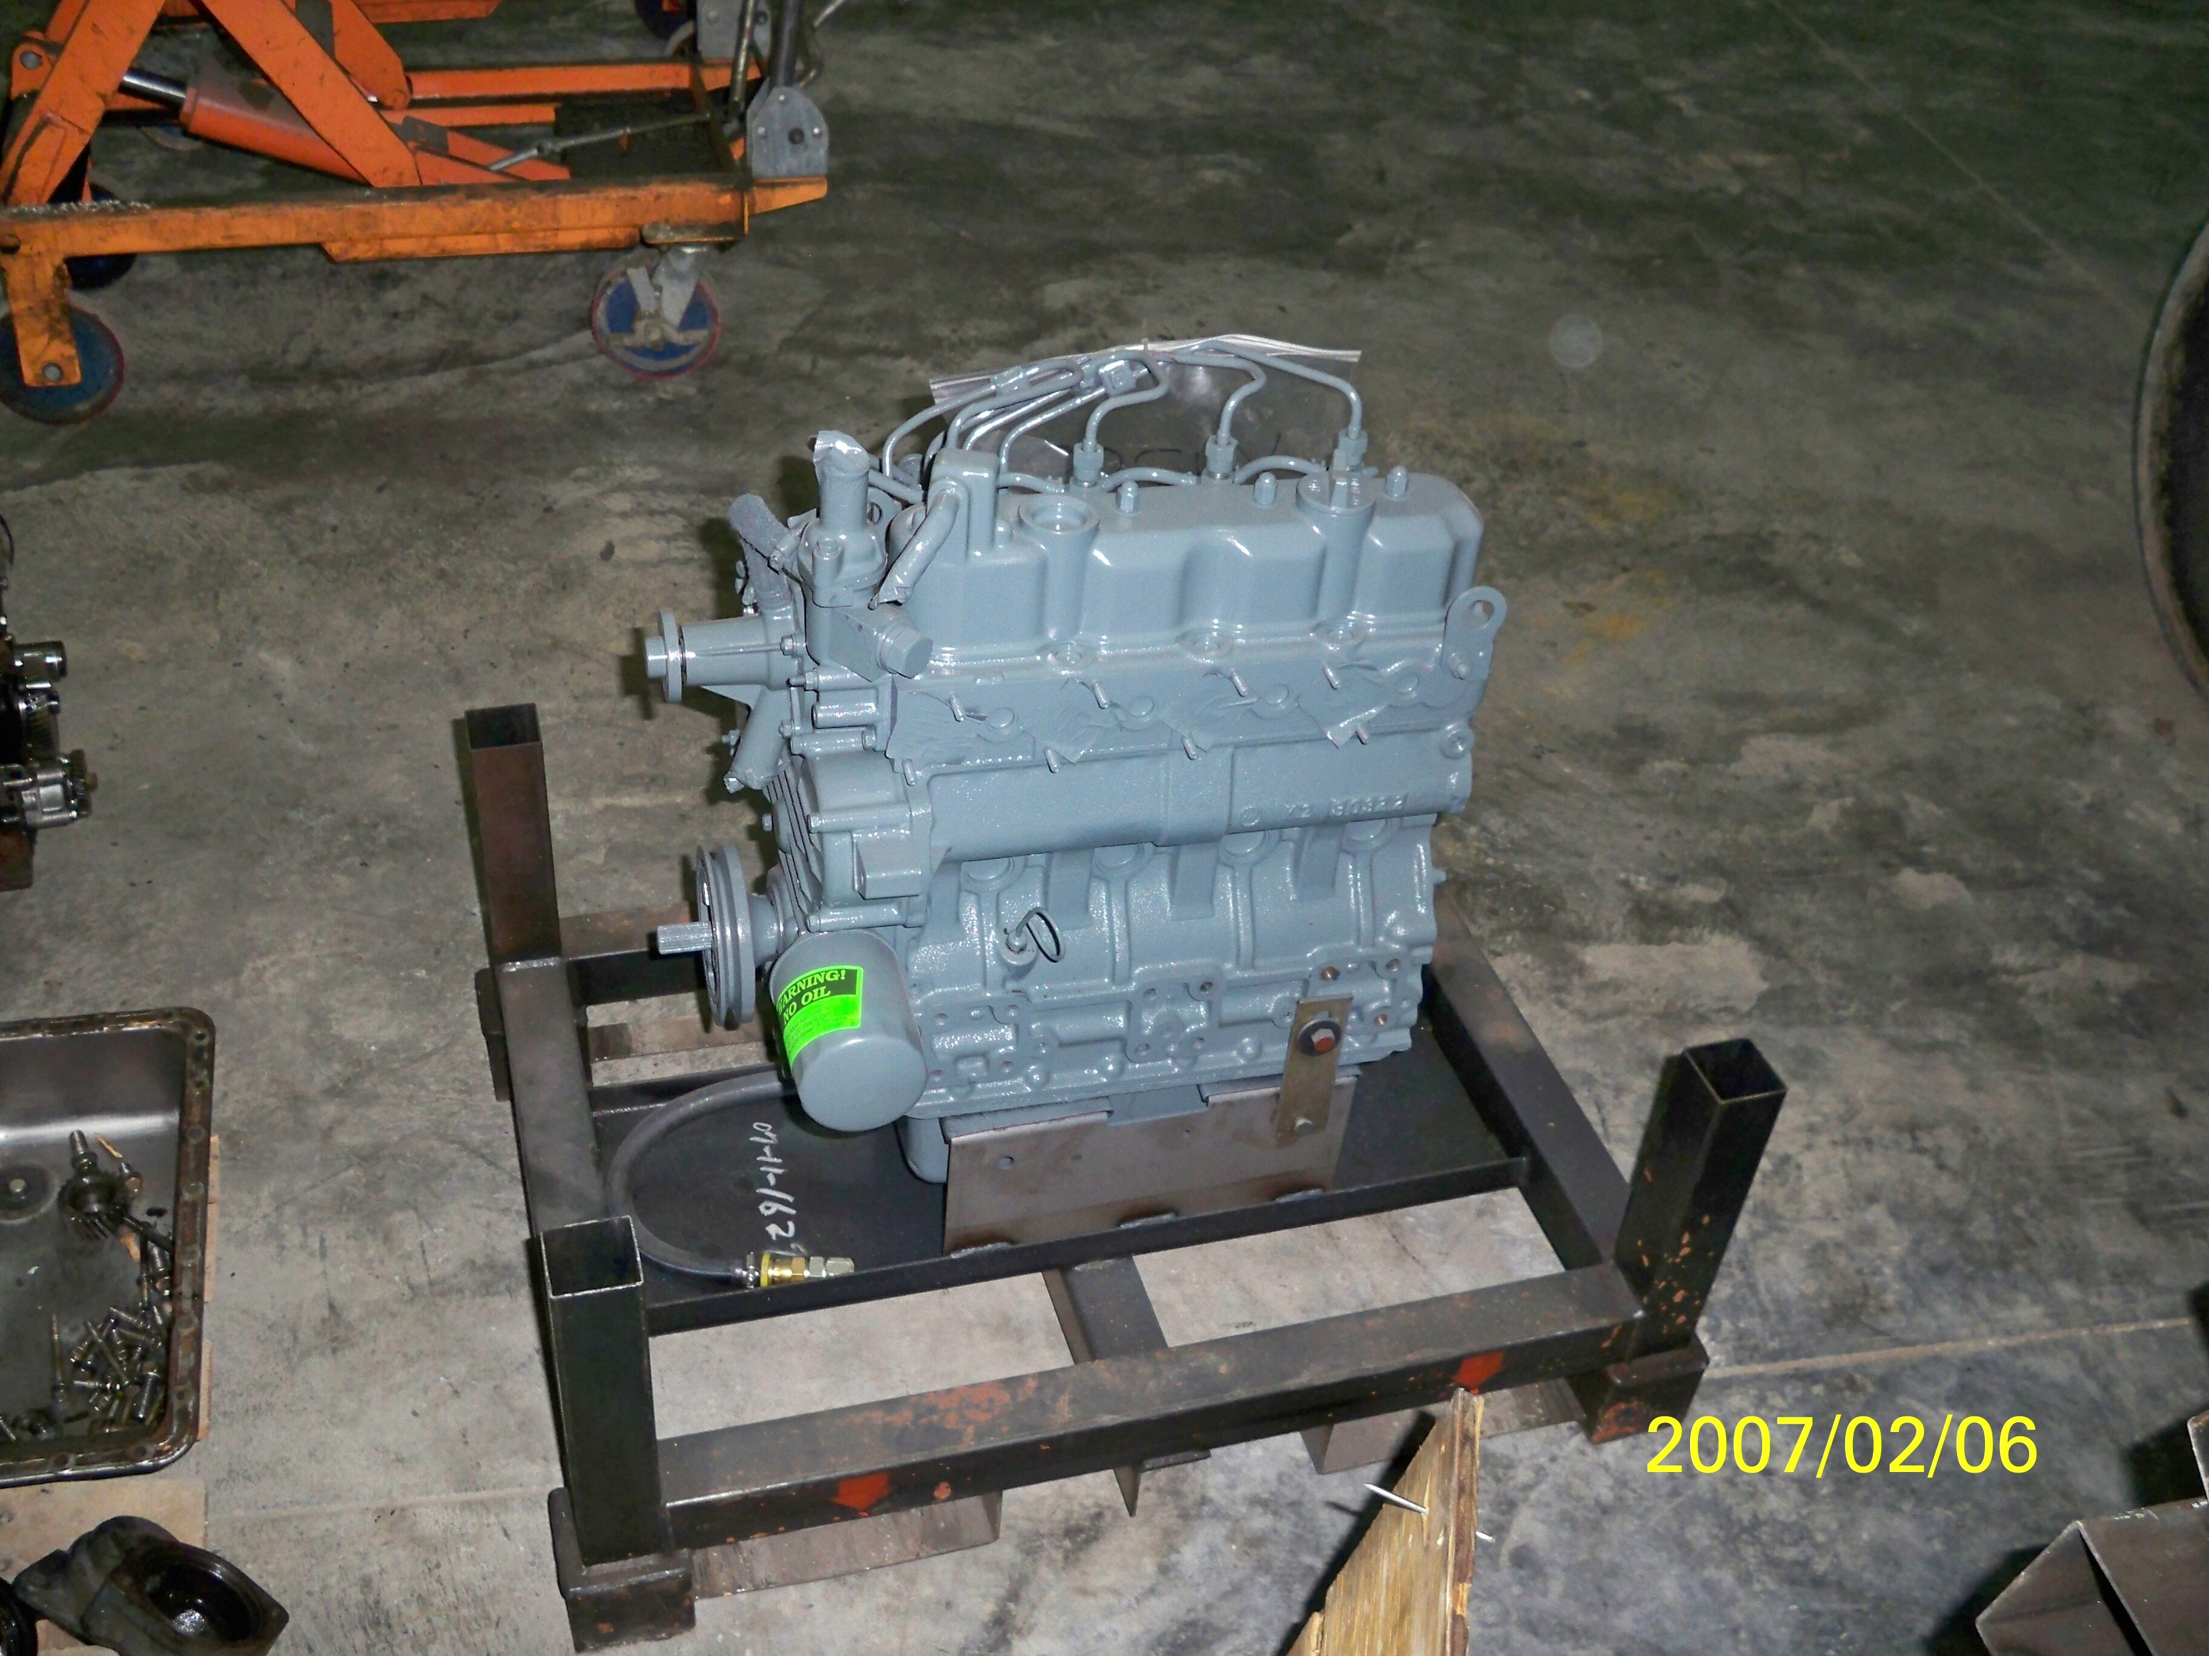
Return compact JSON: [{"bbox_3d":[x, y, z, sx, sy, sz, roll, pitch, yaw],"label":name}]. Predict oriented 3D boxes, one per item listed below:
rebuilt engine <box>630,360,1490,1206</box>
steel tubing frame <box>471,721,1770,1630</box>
[{"bbox_3d":[-0.023,-0.013,1.522,0.561,0.620,0.368,-7,39,-16],"label":"rebuilt engine"},{"bbox_3d":[-0.028,0.179,1.706,0.826,0.343,0.610,-7,39,-16],"label":"steel tubing frame"}]

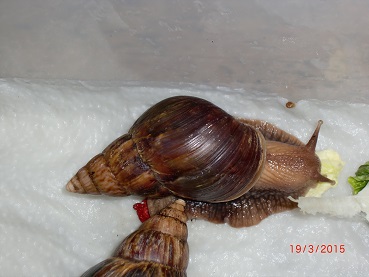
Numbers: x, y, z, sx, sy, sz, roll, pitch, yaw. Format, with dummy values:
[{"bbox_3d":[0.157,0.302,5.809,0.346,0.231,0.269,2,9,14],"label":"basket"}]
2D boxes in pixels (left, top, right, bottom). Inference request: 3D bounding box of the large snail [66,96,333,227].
[{"bbox_3d":[0.007,0.006,0.390,0.132,0.054,0.059,-4,60,-2],"label":"large snail"}]

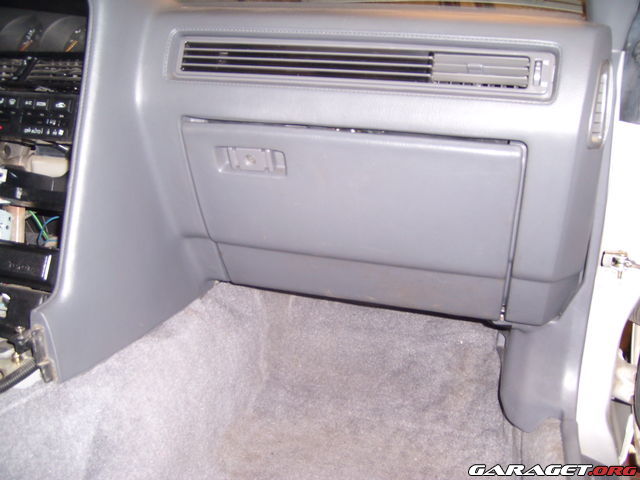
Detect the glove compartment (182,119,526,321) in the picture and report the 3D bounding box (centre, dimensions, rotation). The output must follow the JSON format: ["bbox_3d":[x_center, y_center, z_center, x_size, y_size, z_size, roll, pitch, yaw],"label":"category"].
[{"bbox_3d":[0.059,-0.045,0.972,0.450,0.319,0.150,7,34,16],"label":"glove compartment"}]

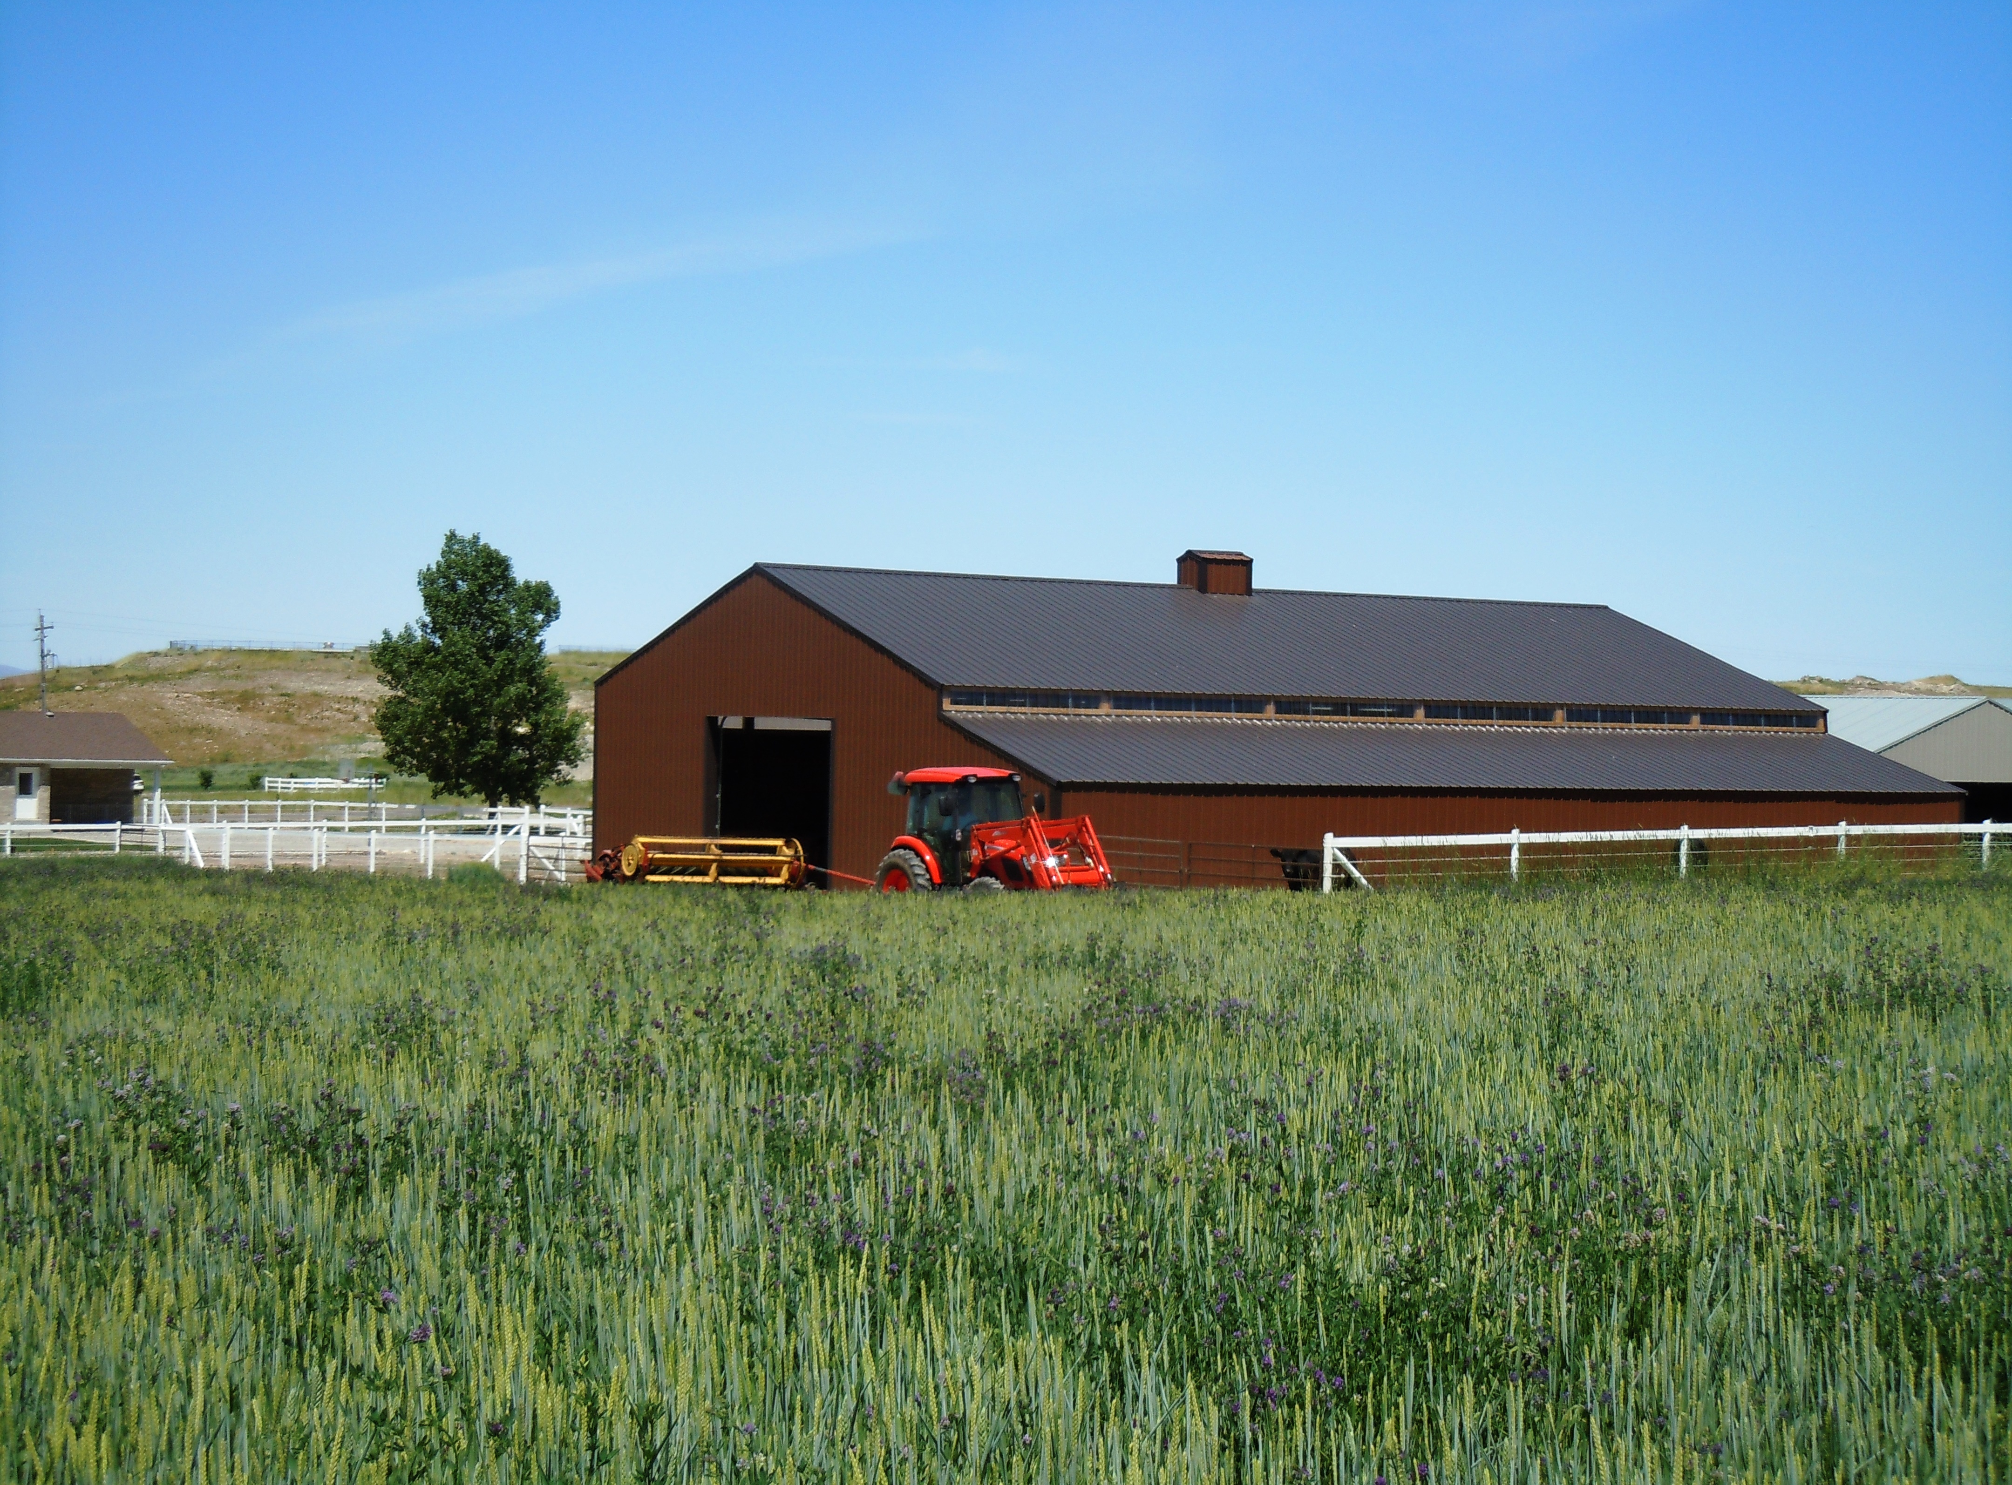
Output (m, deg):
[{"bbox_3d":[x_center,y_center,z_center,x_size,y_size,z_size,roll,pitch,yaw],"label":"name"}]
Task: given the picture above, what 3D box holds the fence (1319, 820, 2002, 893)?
[{"bbox_3d":[10.965,2.039,54.606,15.200,1.400,0.150,1,0,-35],"label":"fence"}]

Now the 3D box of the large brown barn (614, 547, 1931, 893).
[{"bbox_3d":[5.396,-0.439,70.471,22.050,7.100,17.550,1,0,-33],"label":"large brown barn"}]

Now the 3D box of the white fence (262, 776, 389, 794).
[{"bbox_3d":[-56.064,3.546,282.881,10.600,1.300,0.150,1,0,-33],"label":"white fence"}]

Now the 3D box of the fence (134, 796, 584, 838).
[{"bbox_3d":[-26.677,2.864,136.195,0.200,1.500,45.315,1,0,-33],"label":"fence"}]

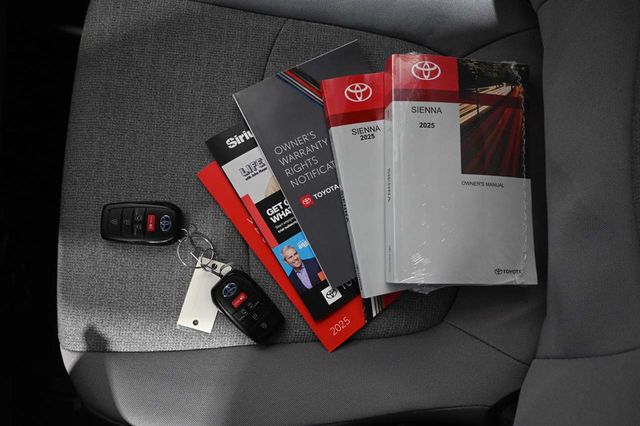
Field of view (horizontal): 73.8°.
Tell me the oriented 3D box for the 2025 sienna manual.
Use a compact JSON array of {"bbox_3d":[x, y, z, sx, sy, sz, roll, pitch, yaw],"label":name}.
[{"bbox_3d":[0.134,-0.039,0.409,0.139,0.025,0.212,1,84,-9],"label":"2025 sienna manual"}]

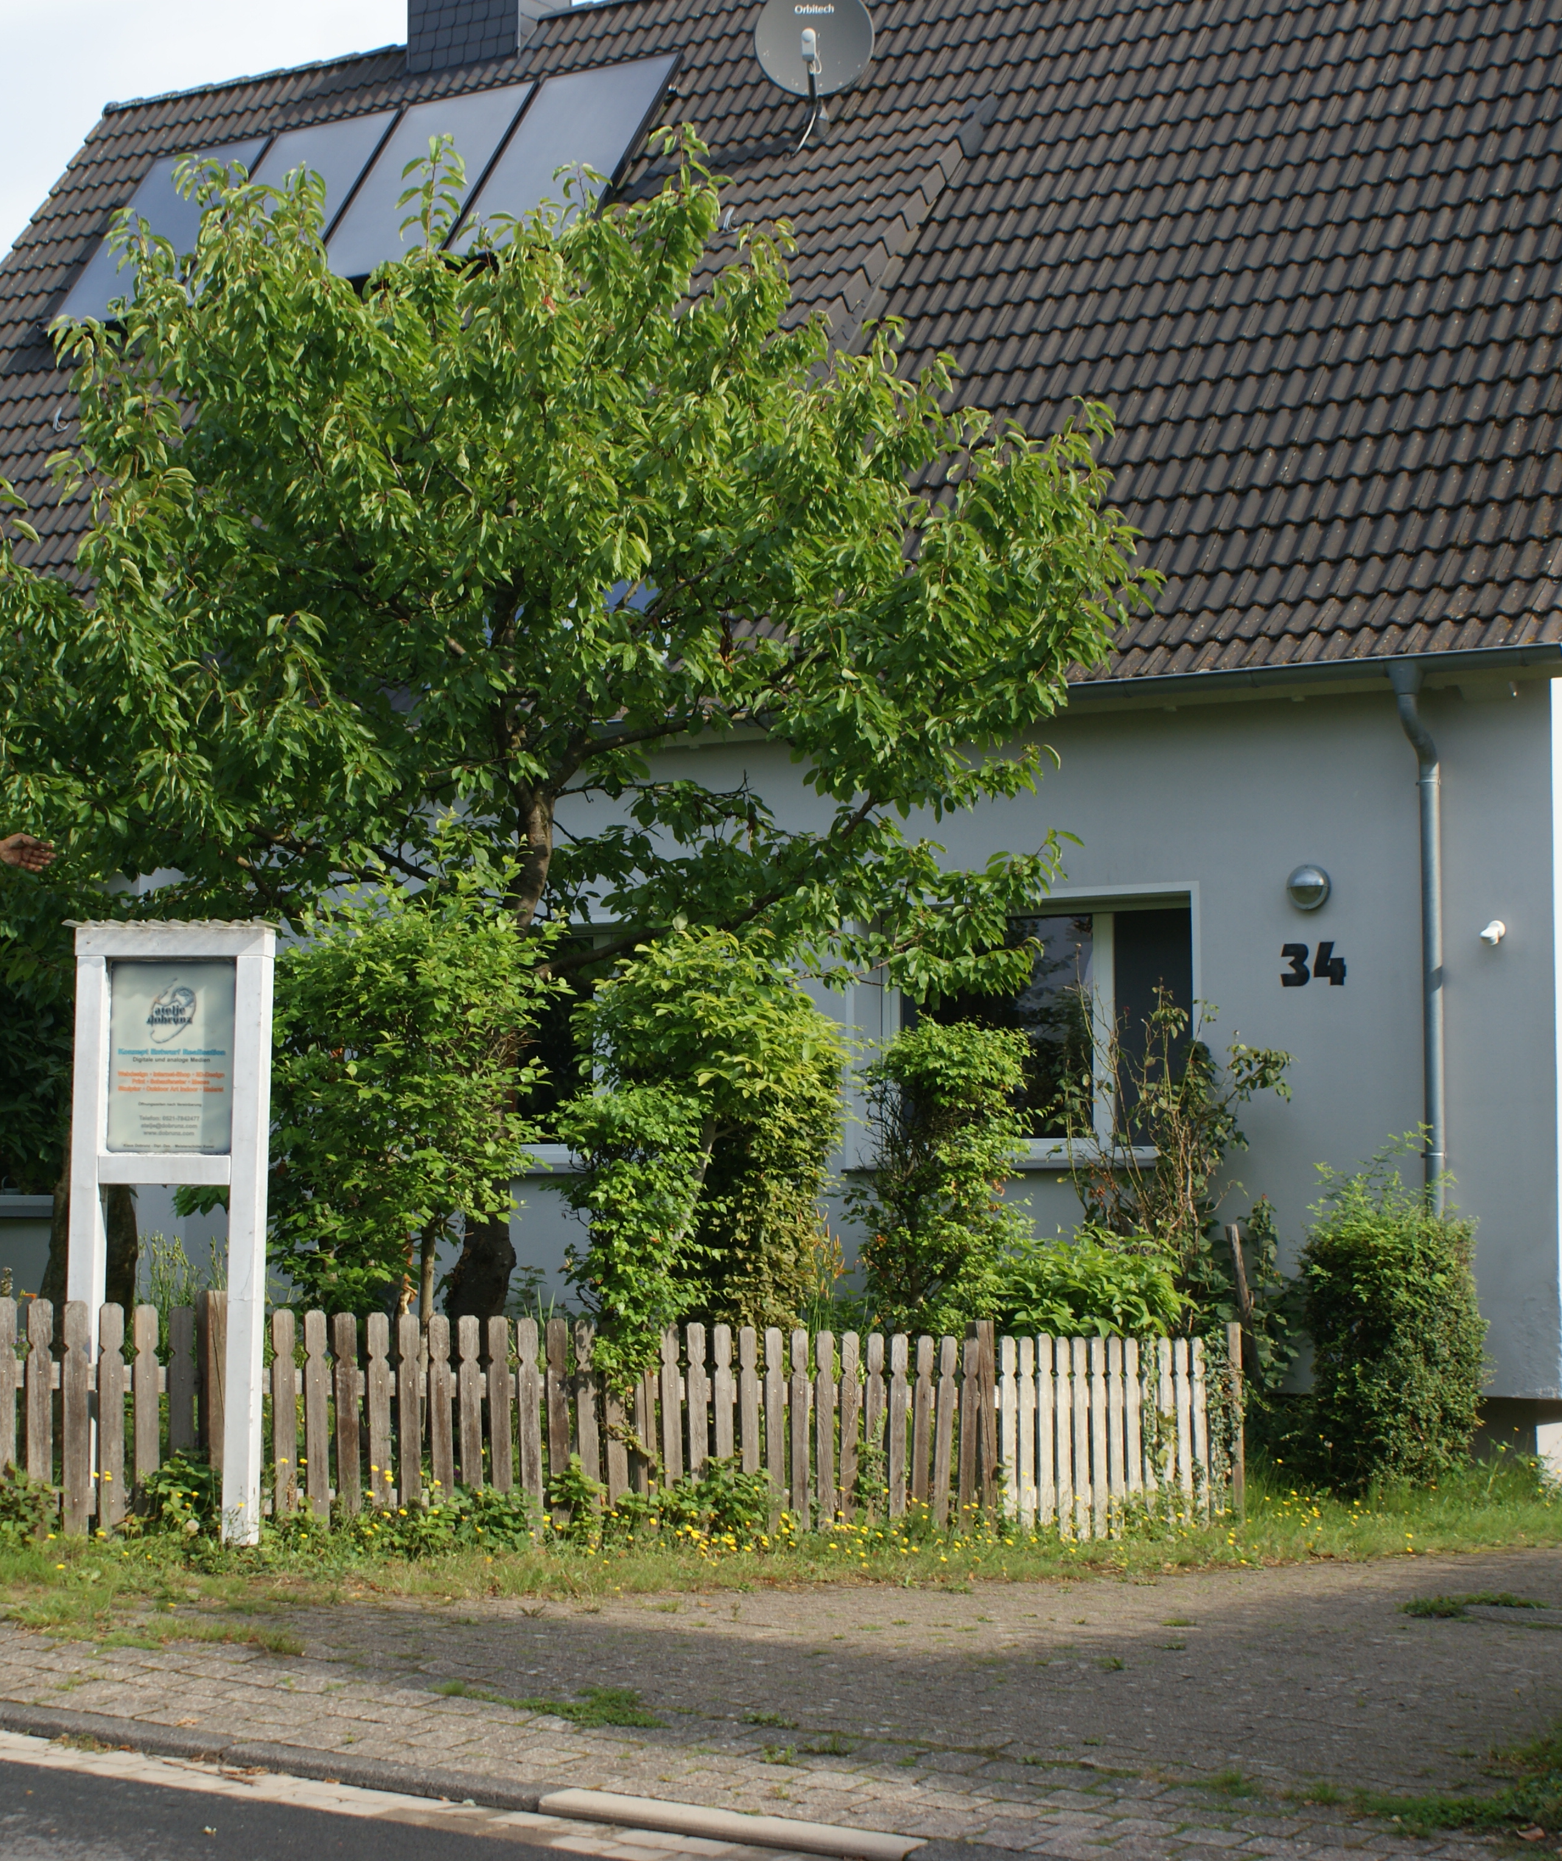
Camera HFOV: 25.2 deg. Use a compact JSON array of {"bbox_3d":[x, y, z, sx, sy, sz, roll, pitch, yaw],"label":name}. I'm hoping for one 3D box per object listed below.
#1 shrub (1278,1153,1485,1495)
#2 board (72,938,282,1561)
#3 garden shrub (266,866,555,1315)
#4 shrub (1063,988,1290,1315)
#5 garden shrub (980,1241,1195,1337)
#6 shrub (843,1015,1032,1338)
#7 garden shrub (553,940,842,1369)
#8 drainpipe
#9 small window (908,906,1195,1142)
[{"bbox_3d":[3.053,2.037,17.713,0.880,1.755,0.780,-3,-5,32],"label":"shrub"},{"bbox_3d":[-2.285,1.130,13.067,0.760,2.331,0.140,-1,-4,9],"label":"board"},{"bbox_3d":[-1.638,1.088,15.070,1.341,2.693,1.200,0,-4,-6],"label":"garden shrub"},{"bbox_3d":[2.044,1.521,17.971,1.171,2.443,0.900,-1,-4,6],"label":"shrub"},{"bbox_3d":[1.498,2.103,17.069,1.016,1.181,0.900,0,-4,5],"label":"garden shrub"},{"bbox_3d":[0.749,1.546,16.467,0.887,2.256,0.850,0,-4,3],"label":"shrub"},{"bbox_3d":[-0.347,1.247,15.168,1.274,2.502,1.100,0,-4,-1],"label":"garden shrub"},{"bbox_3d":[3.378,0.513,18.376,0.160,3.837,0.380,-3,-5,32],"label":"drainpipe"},{"bbox_3d":[1.473,0.561,19.980,1.952,1.351,0.140,-3,-5,32],"label":"small window"}]

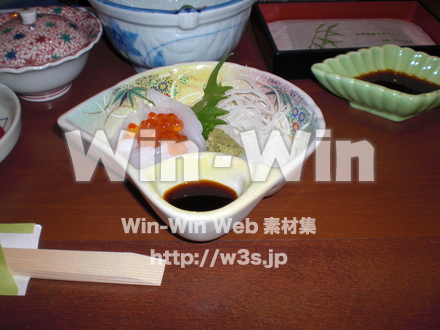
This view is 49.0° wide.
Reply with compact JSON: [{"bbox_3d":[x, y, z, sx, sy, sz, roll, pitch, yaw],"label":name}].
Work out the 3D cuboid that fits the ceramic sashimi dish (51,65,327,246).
[{"bbox_3d":[-0.021,-0.015,0.353,0.186,0.045,0.163,-2,41,0],"label":"ceramic sashimi dish"}]

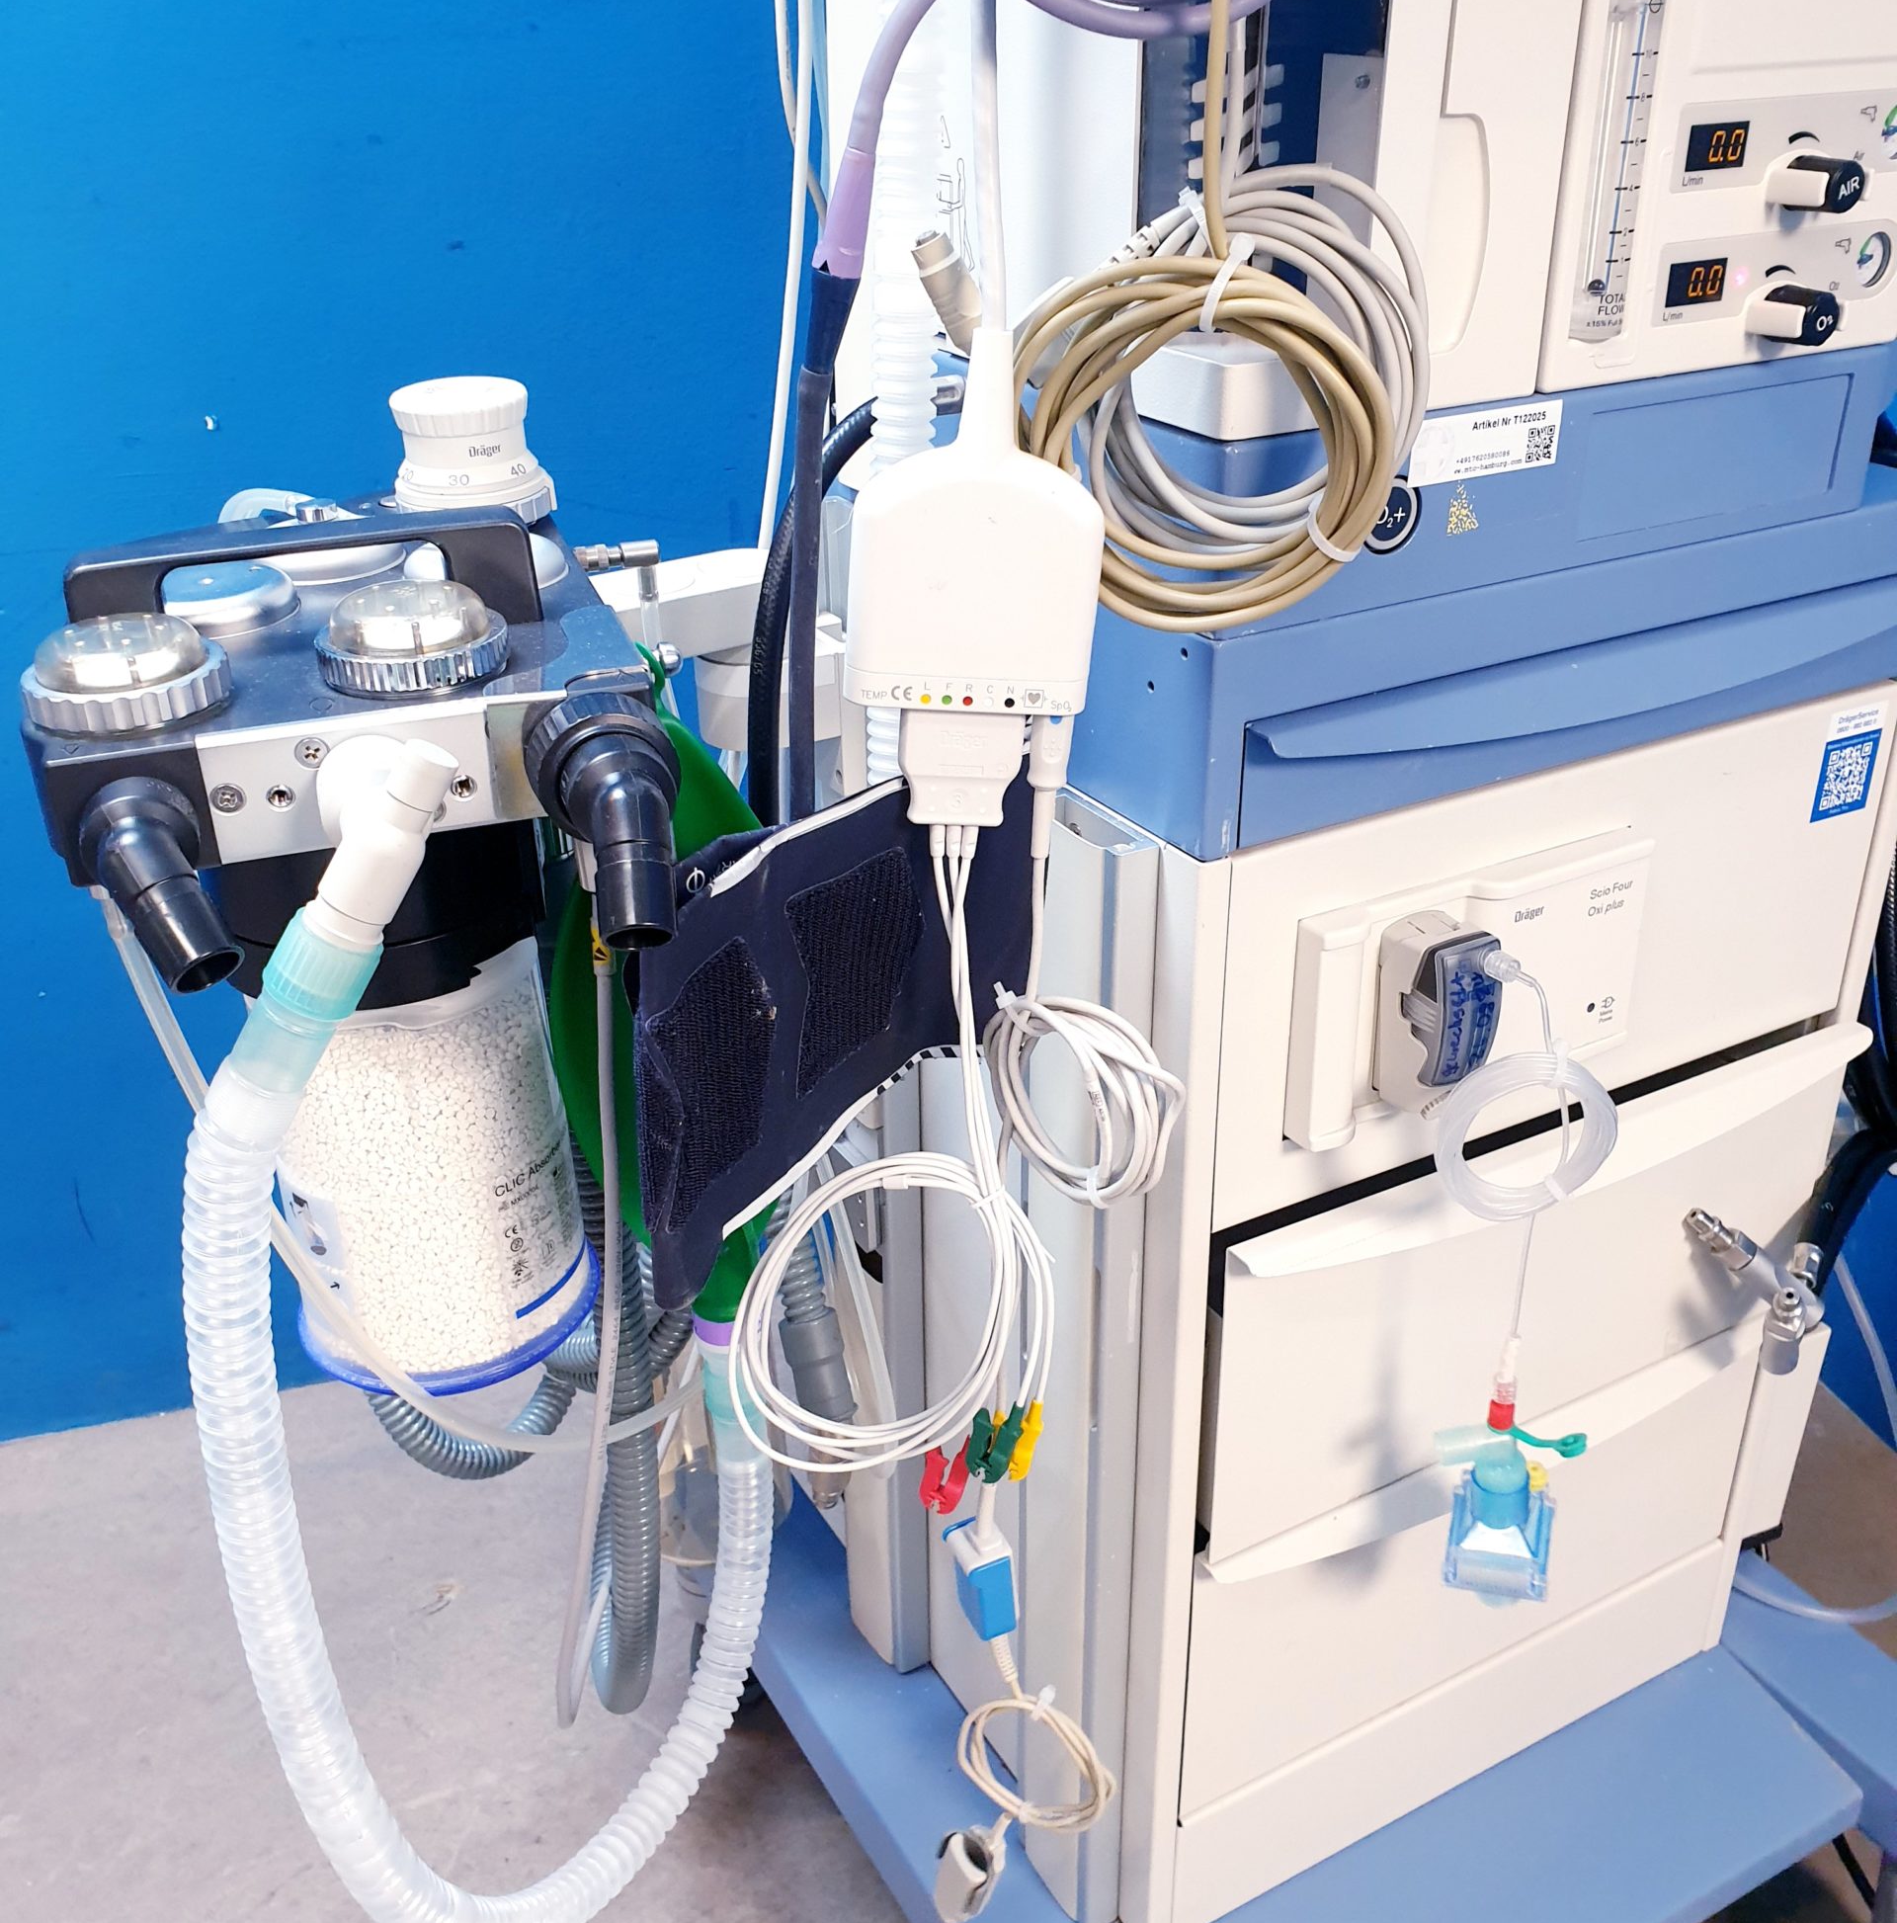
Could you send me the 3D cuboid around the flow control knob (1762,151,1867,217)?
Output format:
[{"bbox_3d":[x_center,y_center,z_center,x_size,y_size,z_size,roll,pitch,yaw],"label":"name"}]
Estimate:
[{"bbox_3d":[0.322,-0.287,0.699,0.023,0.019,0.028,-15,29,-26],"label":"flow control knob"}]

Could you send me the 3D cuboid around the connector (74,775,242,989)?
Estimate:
[{"bbox_3d":[-0.212,-0.018,0.511,0.041,0.049,0.061,-18,31,-30],"label":"connector"}]

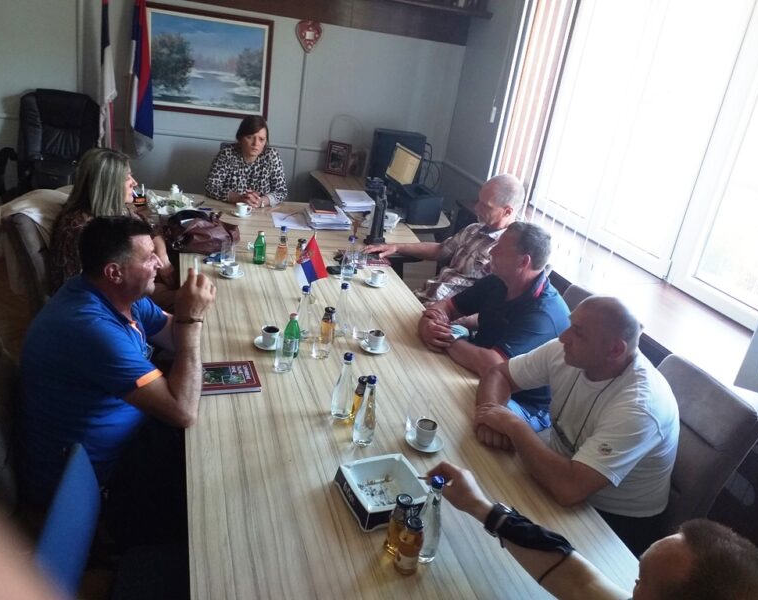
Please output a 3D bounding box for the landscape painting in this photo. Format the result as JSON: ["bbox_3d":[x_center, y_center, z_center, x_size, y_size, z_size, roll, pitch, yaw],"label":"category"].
[{"bbox_3d":[-1.191,-1.671,4.437,0.841,0.691,0.040,1,23,-19],"label":"landscape painting"}]

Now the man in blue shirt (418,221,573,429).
[{"bbox_3d":[0.453,0.307,2.519,0.720,1.270,0.560,6,22,-8],"label":"man in blue shirt"}]

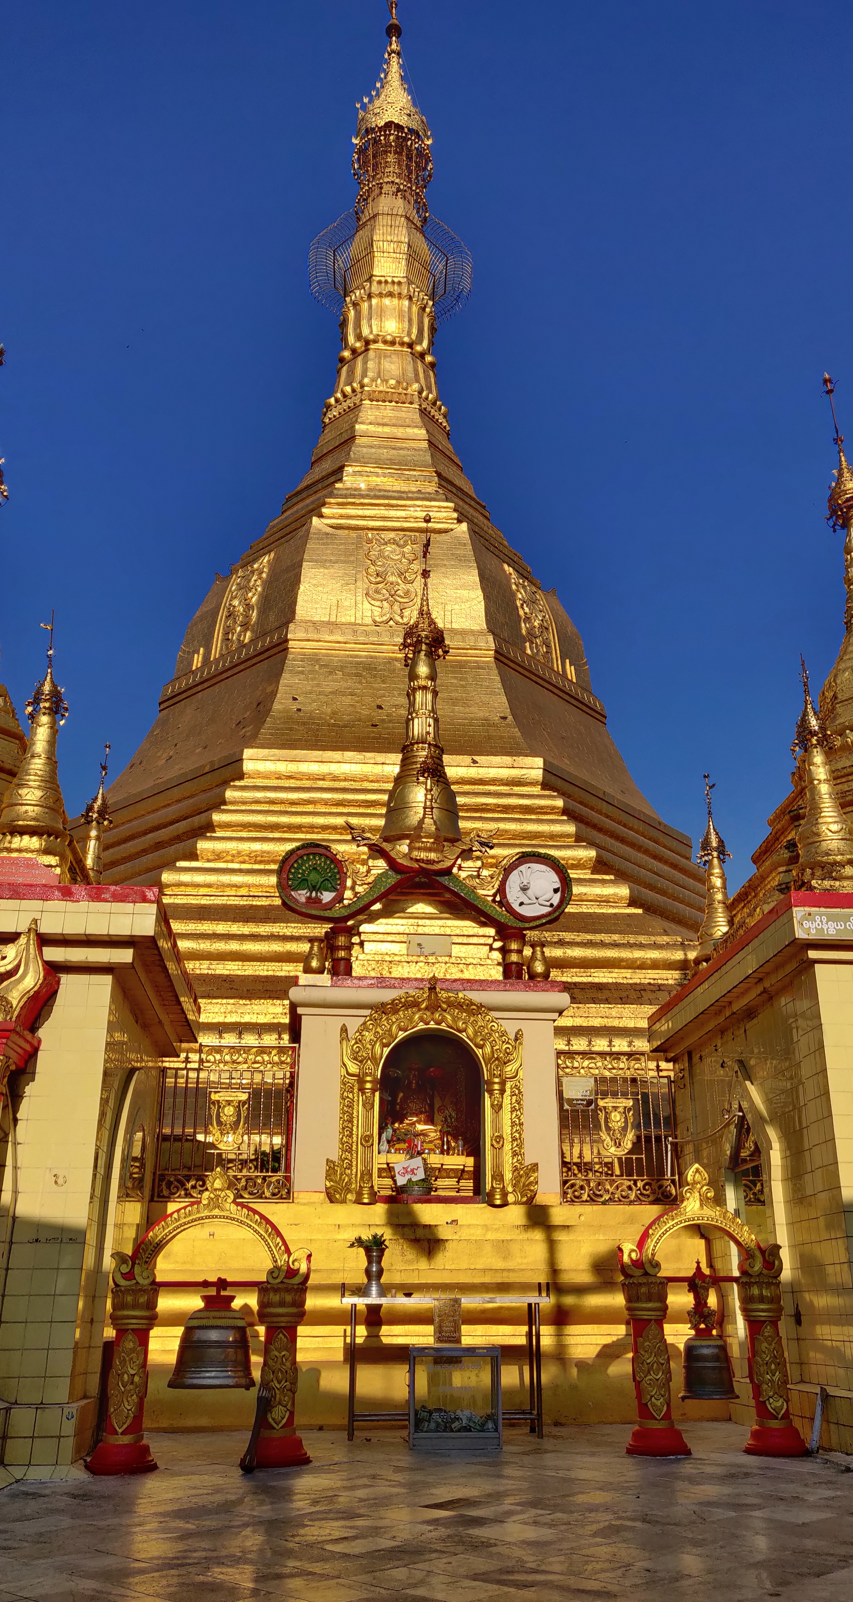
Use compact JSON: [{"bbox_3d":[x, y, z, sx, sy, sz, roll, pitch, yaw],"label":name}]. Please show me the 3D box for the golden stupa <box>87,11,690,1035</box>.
[{"bbox_3d":[-1.150,-8.940,32.849,19.000,41.072,19.000,2,-22,-5],"label":"golden stupa"}]

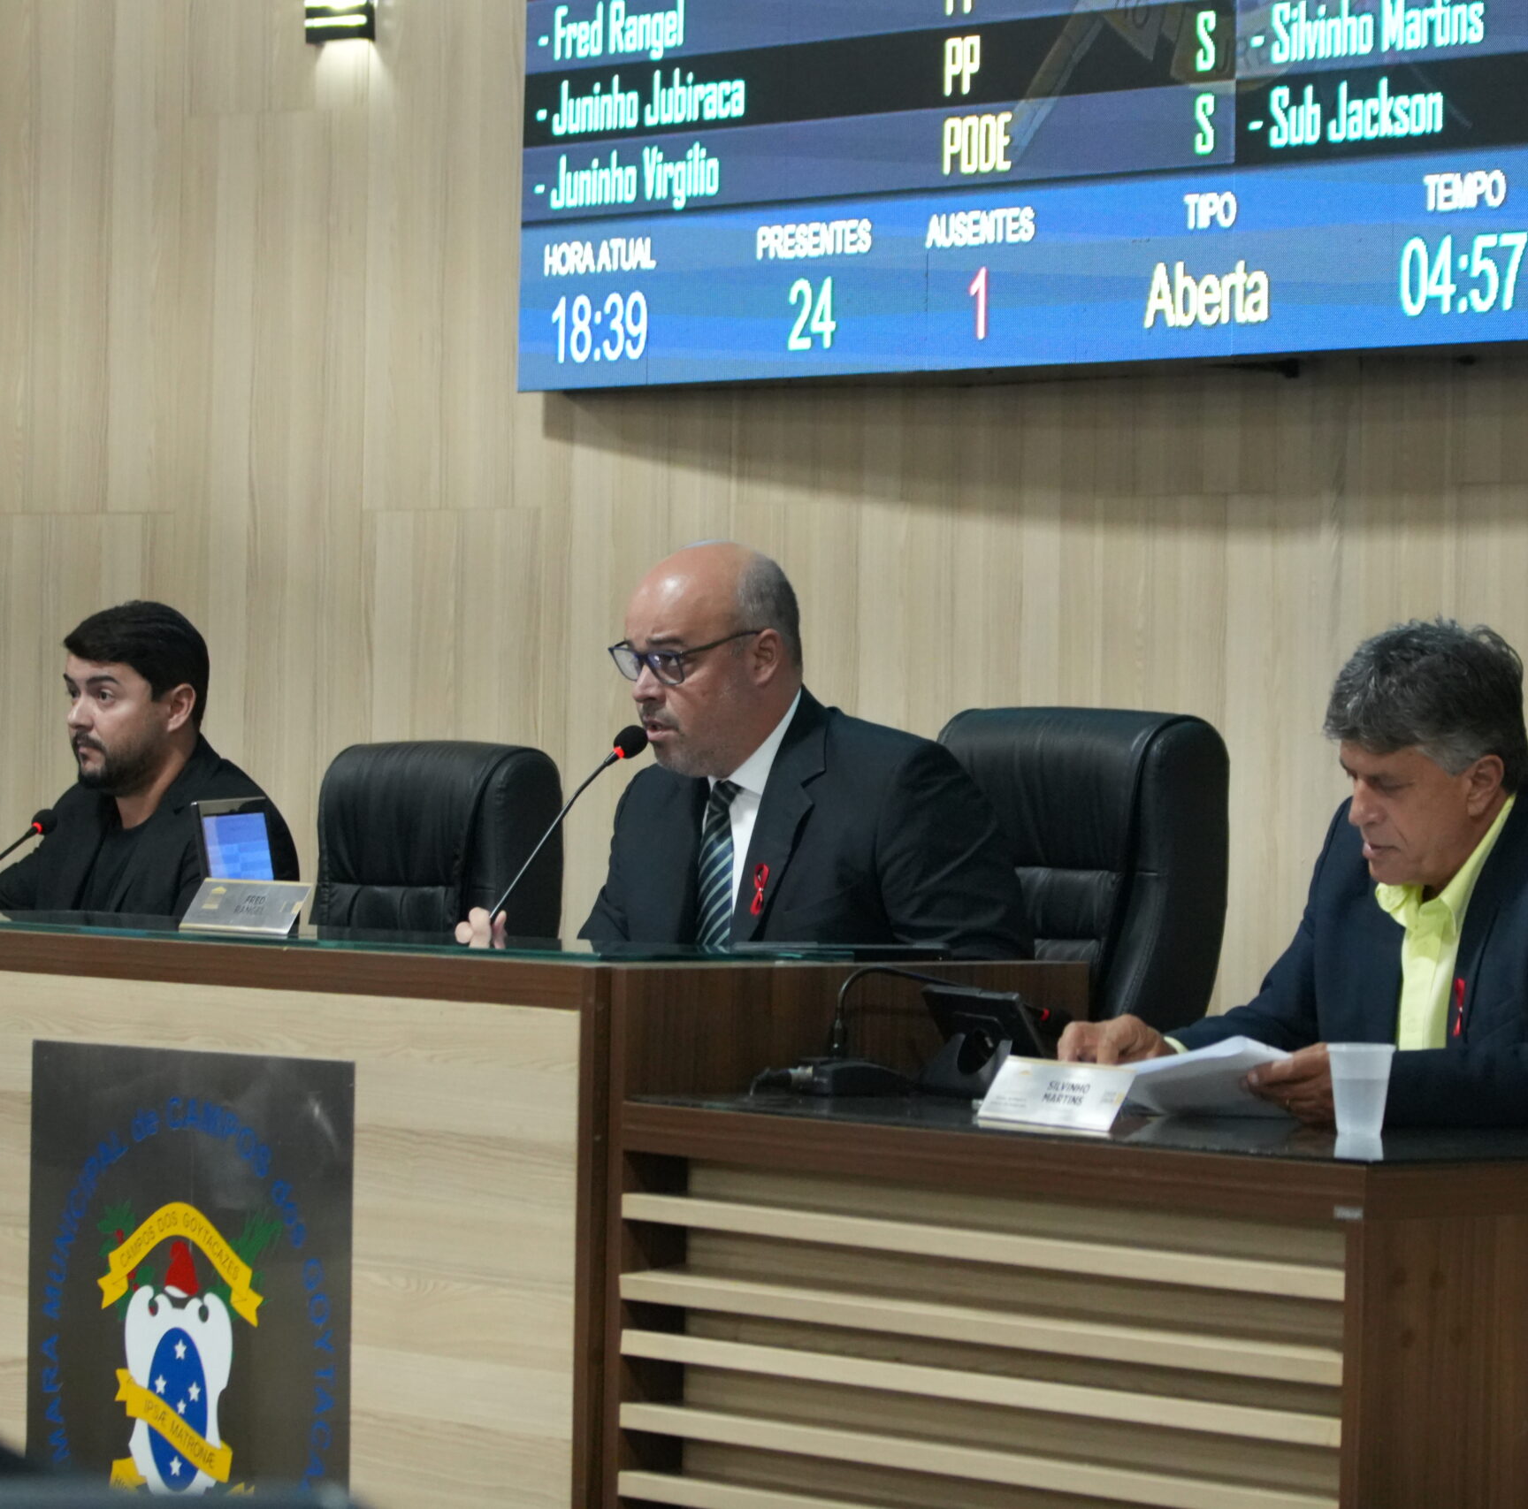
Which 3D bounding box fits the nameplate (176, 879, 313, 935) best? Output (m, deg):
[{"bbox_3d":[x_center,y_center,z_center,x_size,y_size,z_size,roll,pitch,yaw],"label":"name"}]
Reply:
[{"bbox_3d":[-0.597,0.176,7.606,0.050,0.066,0.205,1,1,-40],"label":"nameplate"}]

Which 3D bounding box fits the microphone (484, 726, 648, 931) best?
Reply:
[{"bbox_3d":[-0.220,0.082,7.359,0.190,0.235,0.080,1,1,-33],"label":"microphone"}]

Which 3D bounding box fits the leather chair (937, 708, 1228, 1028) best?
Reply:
[{"bbox_3d":[0.195,0.499,7.771,0.660,1.110,0.620,1,1,-32],"label":"leather chair"}]

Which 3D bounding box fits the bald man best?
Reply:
[{"bbox_3d":[-0.093,0.388,7.569,0.780,1.270,0.620,1,1,-38],"label":"bald man"}]

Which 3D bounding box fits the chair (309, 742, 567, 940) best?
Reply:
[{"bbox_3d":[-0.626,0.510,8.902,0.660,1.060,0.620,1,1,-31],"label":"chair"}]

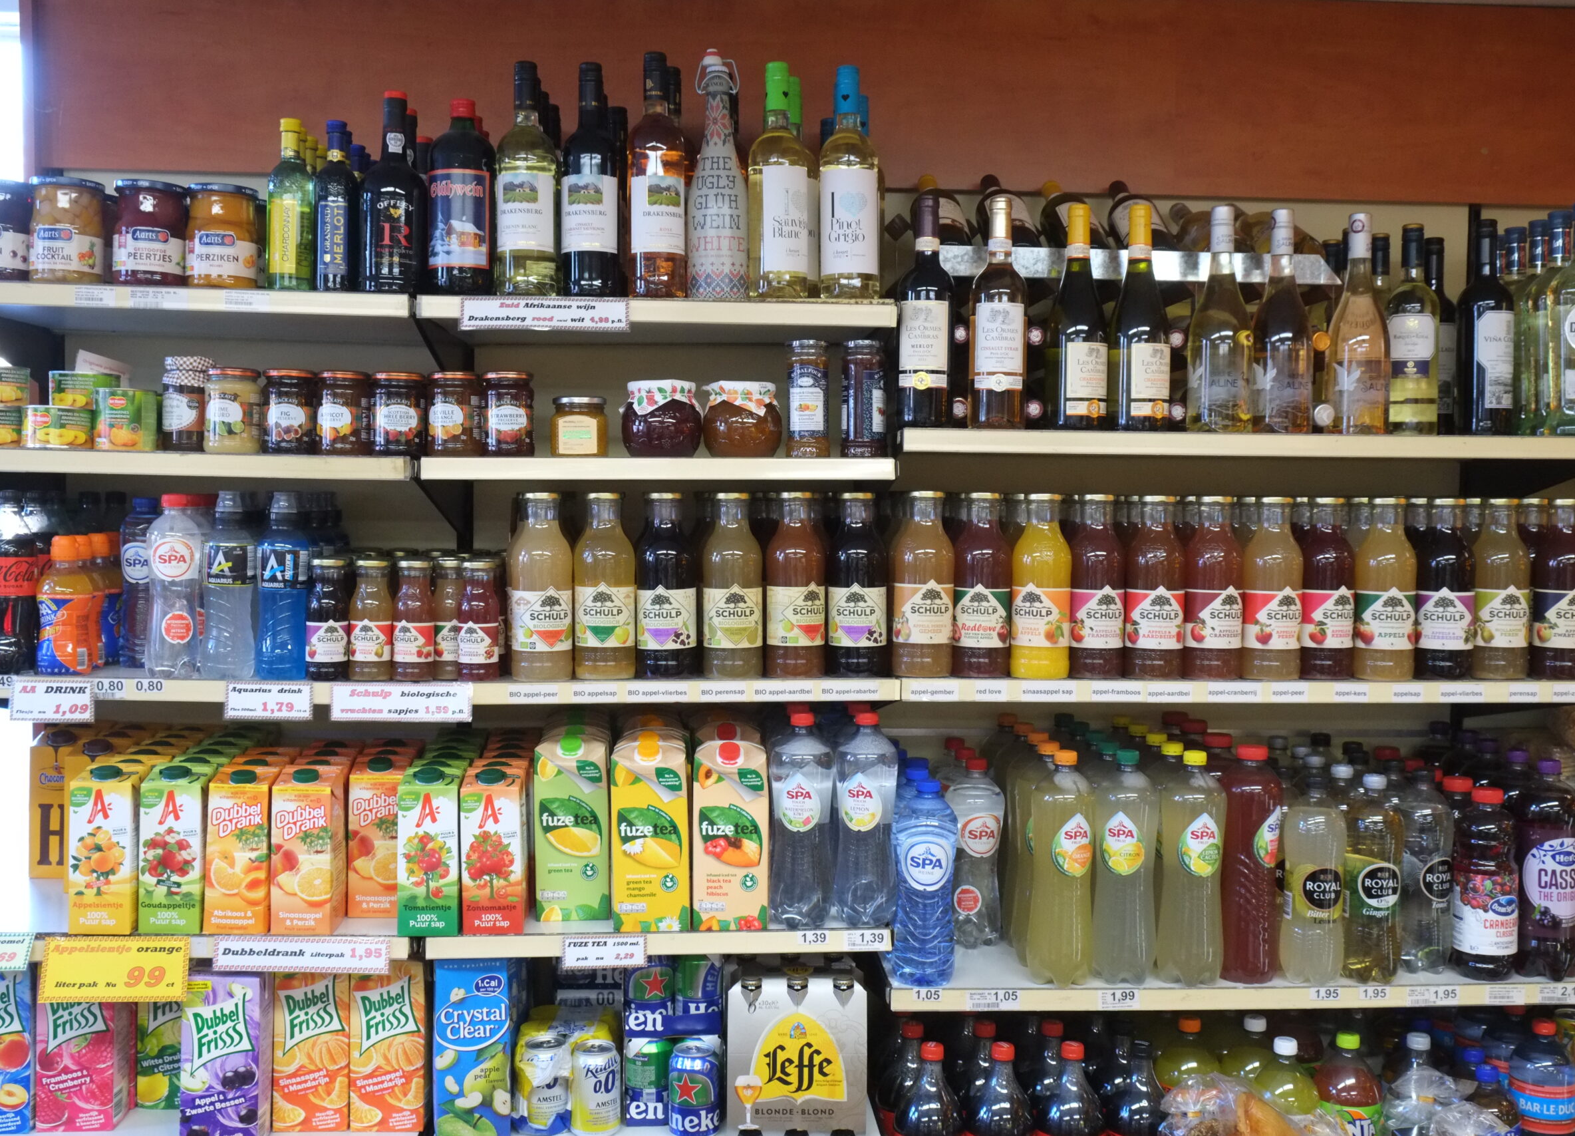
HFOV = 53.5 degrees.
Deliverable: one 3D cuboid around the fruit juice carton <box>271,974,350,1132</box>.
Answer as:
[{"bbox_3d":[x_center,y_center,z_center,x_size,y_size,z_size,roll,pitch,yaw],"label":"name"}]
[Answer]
[{"bbox_3d":[-0.631,0.626,2.094,0.098,0.236,0.070,0,3,-4],"label":"fruit juice carton"}]

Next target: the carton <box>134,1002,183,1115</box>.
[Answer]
[{"bbox_3d":[-0.851,0.627,2.192,0.101,0.240,0.067,0,4,-3],"label":"carton"}]

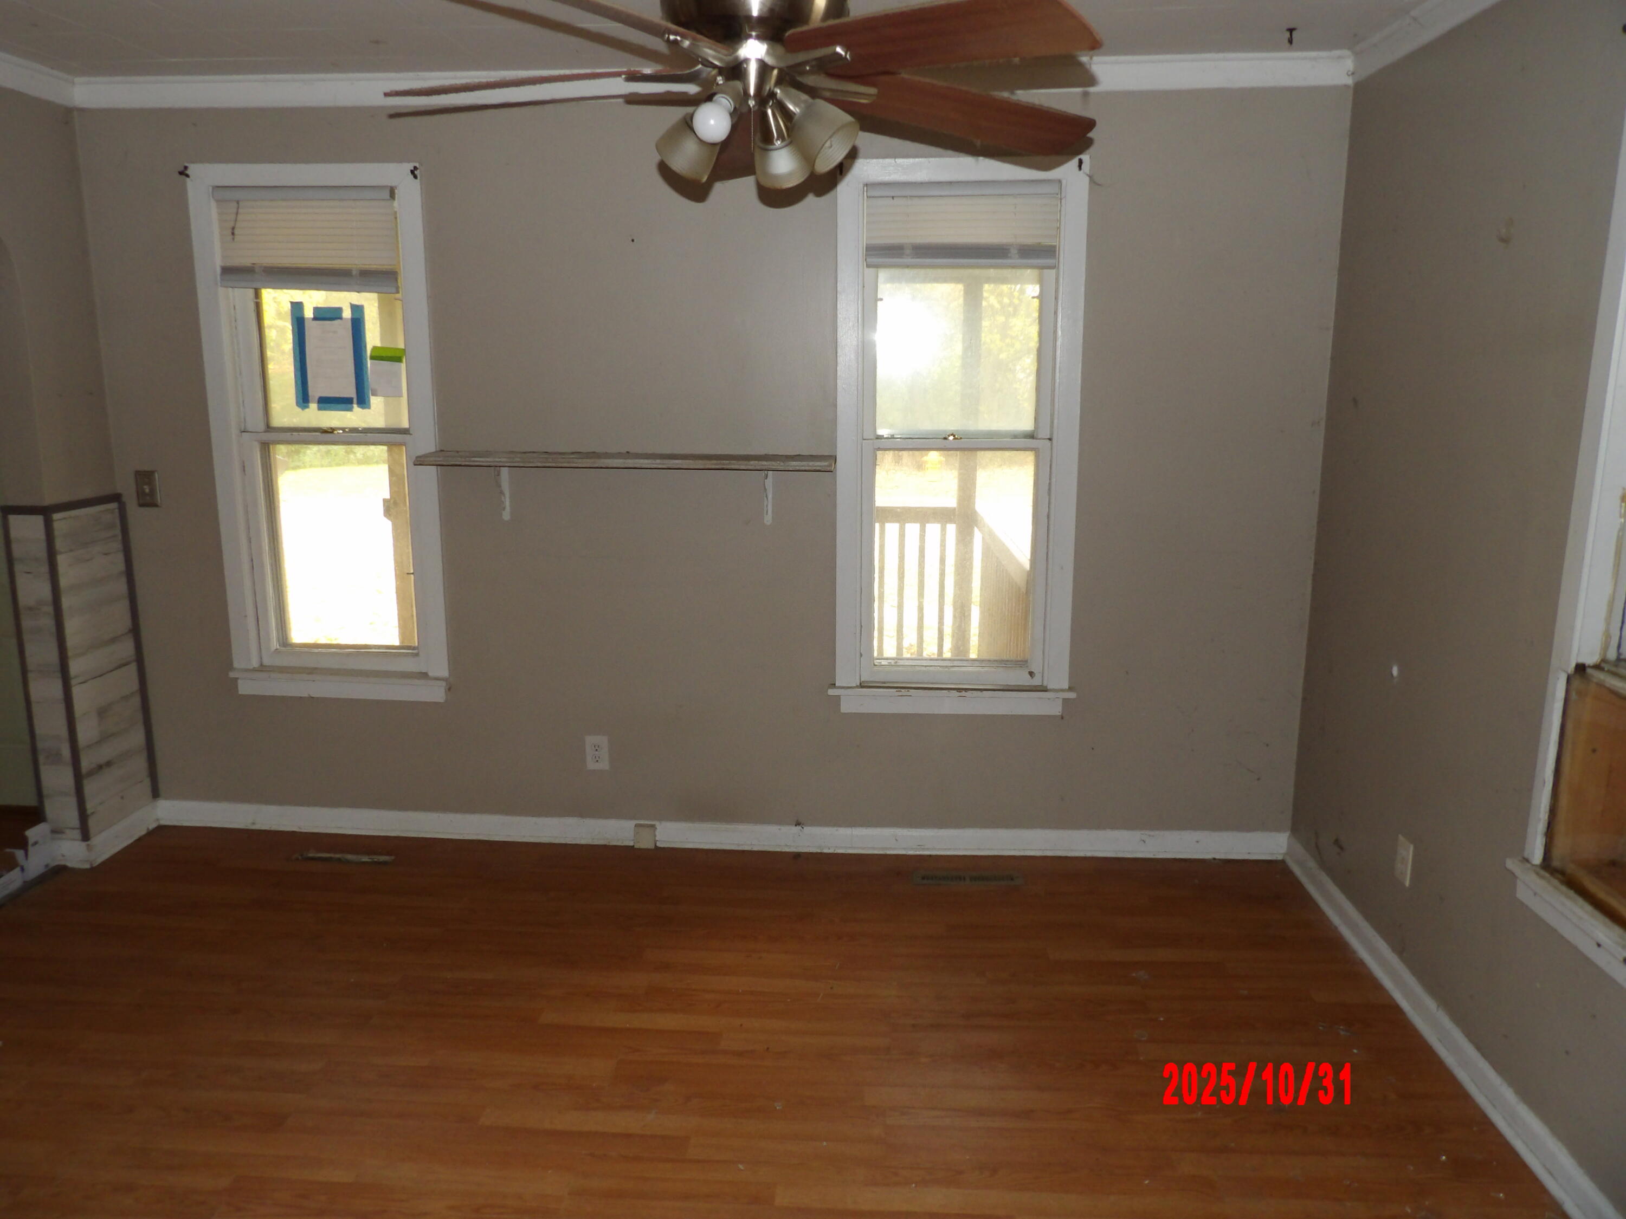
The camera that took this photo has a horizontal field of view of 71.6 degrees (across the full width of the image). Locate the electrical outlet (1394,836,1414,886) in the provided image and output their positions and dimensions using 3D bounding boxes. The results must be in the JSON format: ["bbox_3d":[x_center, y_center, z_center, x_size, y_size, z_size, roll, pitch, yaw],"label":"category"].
[{"bbox_3d":[1.478,0.629,2.820,0.008,0.116,0.072,1,11,4],"label":"electrical outlet"}]

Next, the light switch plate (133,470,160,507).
[{"bbox_3d":[-2.164,-0.389,3.660,0.071,0.115,0.015,1,11,4],"label":"light switch plate"}]

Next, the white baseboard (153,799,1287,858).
[{"bbox_3d":[-0.375,0.740,3.746,3.787,0.080,0.018,1,11,4],"label":"white baseboard"}]

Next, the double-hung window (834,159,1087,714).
[{"bbox_3d":[0.441,-0.498,3.461,0.745,1.675,0.120,1,11,4],"label":"double-hung window"}]

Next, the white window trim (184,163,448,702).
[{"bbox_3d":[-1.547,-0.530,3.607,0.745,1.675,0.120,1,11,4],"label":"white window trim"}]

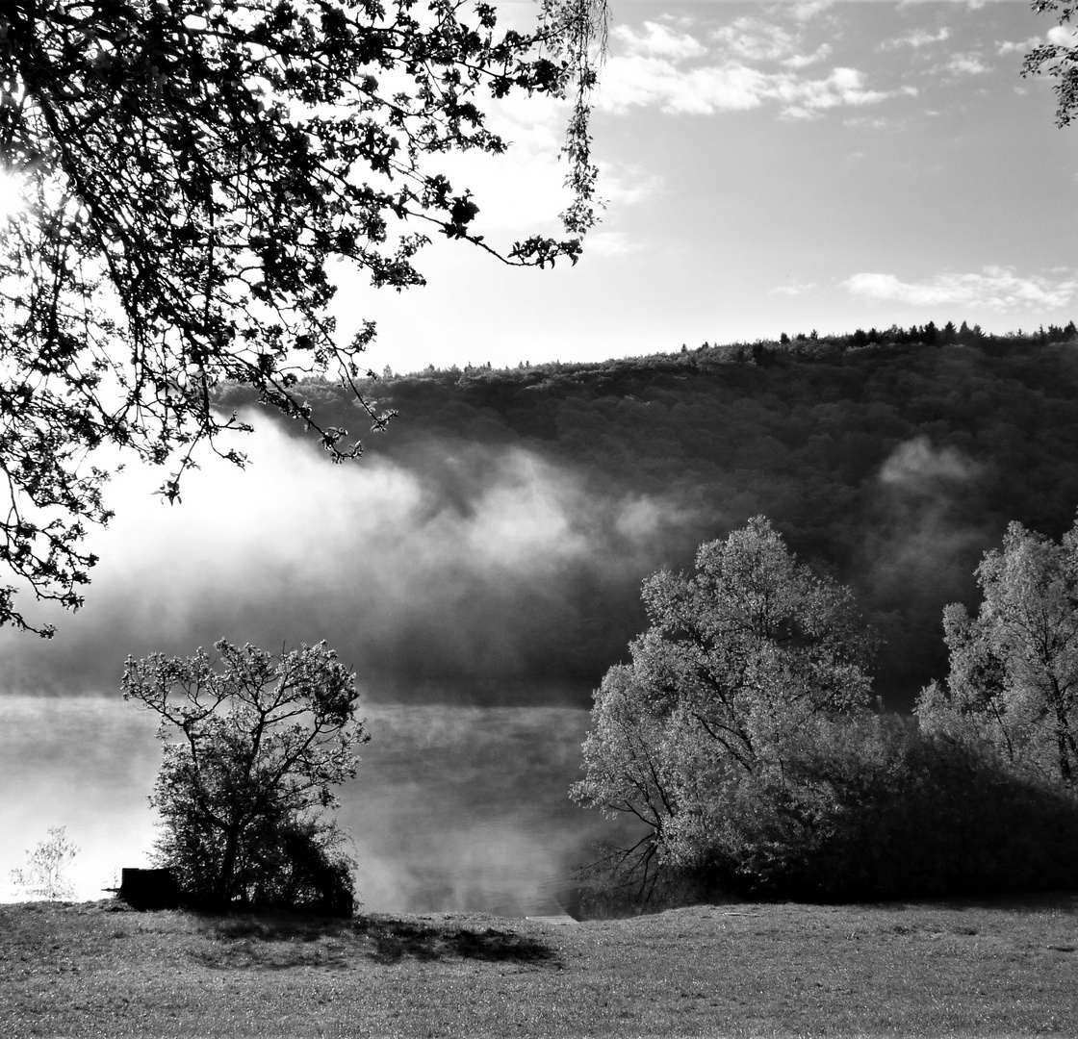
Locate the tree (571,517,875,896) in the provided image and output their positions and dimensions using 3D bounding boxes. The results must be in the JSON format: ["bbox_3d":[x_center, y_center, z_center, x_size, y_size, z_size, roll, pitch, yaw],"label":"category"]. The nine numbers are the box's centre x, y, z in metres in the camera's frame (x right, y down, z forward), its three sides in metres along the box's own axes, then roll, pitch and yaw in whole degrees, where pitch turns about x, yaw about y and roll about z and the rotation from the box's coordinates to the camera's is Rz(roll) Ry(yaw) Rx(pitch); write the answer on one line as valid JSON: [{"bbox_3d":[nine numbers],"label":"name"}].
[{"bbox_3d":[5.300,5.200,31.000,8.600,10.200,7.800,0,-9,0],"label":"tree"}]

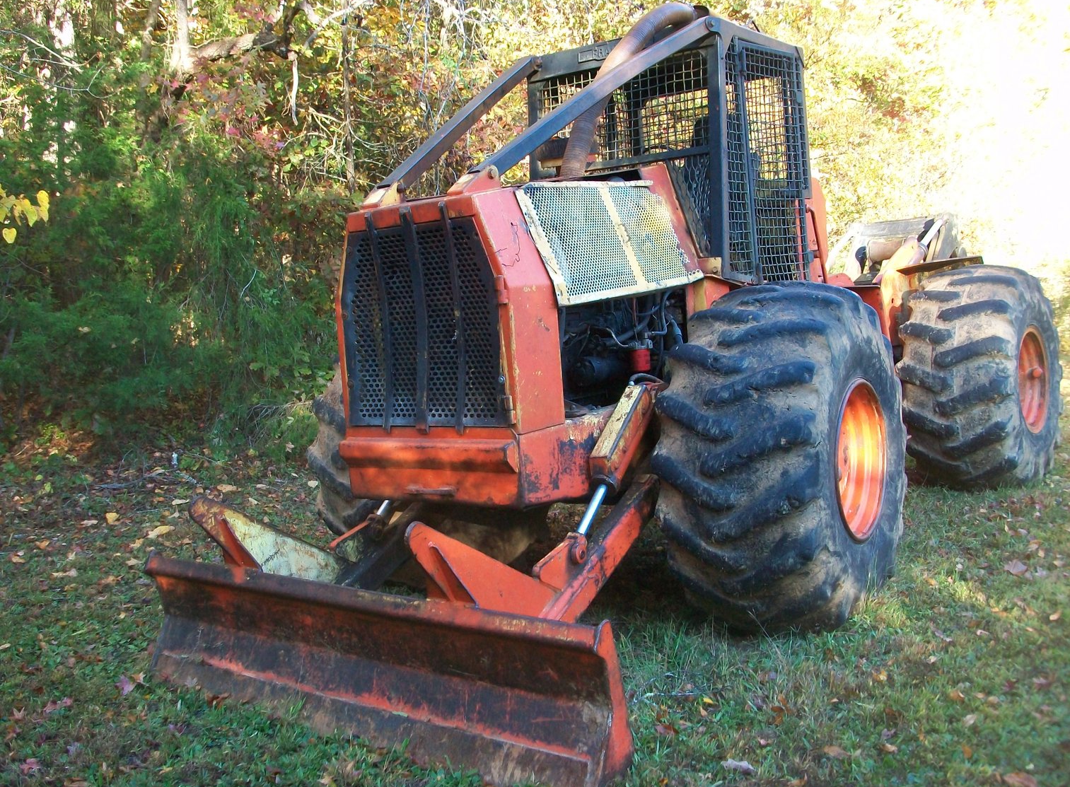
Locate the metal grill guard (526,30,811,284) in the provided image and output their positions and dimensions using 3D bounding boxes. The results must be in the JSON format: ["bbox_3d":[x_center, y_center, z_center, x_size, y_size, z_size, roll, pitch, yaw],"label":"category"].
[{"bbox_3d":[0.775,-1.270,5.990,1.120,1.270,1.200,0,7,36],"label":"metal grill guard"}]

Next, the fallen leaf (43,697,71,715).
[{"bbox_3d":[-1.977,1.295,4.354,0.065,0.022,0.115,-1,7,31],"label":"fallen leaf"}]

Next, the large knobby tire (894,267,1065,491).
[{"bbox_3d":[3.112,-0.101,7.271,0.710,1.520,1.540,1,7,40],"label":"large knobby tire"}]

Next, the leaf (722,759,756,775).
[{"bbox_3d":[0.656,1.204,3.389,0.060,0.022,0.110,-9,8,-42],"label":"leaf"}]

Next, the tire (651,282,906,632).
[{"bbox_3d":[1.166,0.283,4.774,0.710,1.520,1.540,0,7,34],"label":"tire"}]

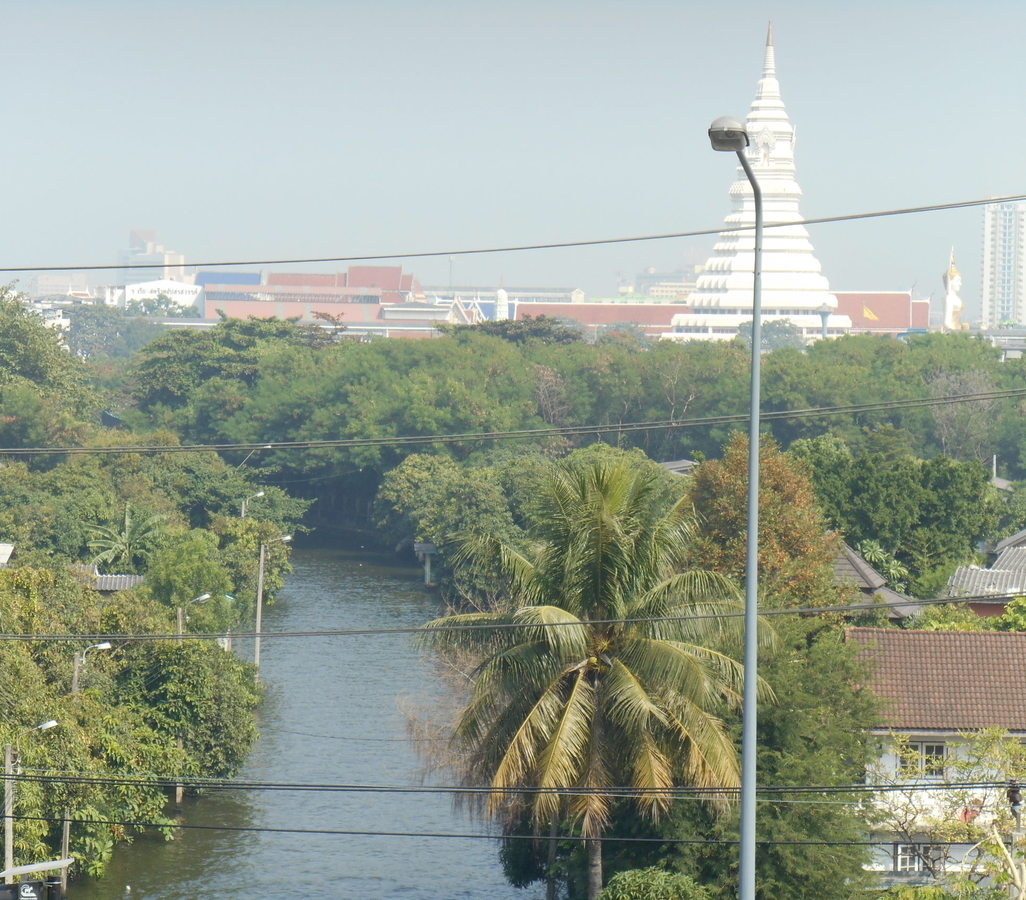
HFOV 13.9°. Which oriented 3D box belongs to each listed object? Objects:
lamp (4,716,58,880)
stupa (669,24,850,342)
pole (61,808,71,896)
[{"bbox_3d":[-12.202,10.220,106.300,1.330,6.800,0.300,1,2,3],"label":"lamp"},{"bbox_3d":[55.080,-52.135,915.000,45.000,80.000,45.000,1,2,6],"label":"stupa"},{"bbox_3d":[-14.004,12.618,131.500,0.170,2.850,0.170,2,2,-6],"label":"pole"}]

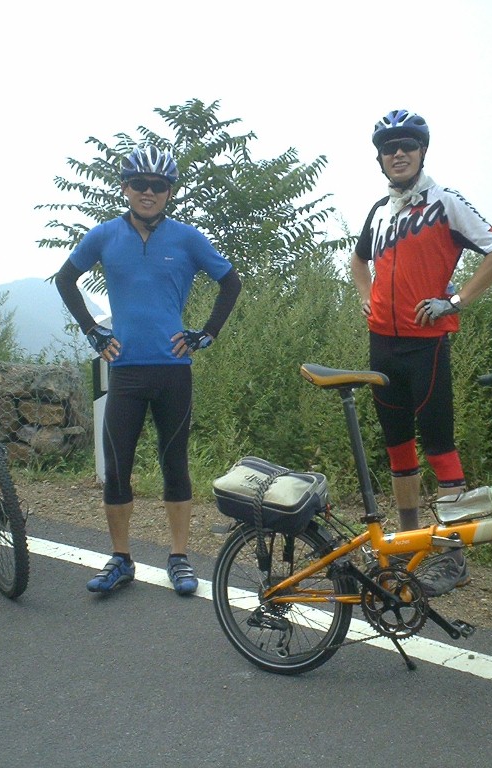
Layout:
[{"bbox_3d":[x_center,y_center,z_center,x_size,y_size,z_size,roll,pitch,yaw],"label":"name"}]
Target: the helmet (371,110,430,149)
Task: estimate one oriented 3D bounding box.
[{"bbox_3d":[0.570,-0.939,3.820,0.212,0.160,0.280,-3,9,21],"label":"helmet"}]

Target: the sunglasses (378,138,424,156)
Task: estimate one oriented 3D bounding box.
[{"bbox_3d":[0.583,-0.862,3.784,0.155,0.055,0.150,-3,9,21],"label":"sunglasses"}]

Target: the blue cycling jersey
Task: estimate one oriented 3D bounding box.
[{"bbox_3d":[-0.374,-0.366,4.050,0.630,0.595,0.270,-1,8,-1],"label":"blue cycling jersey"}]

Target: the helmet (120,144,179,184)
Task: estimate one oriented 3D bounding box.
[{"bbox_3d":[-0.370,-0.842,3.970,0.212,0.160,0.280,-1,8,0],"label":"helmet"}]

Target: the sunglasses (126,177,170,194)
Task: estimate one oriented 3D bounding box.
[{"bbox_3d":[-0.363,-0.750,3.939,0.155,0.055,0.150,-1,8,0],"label":"sunglasses"}]

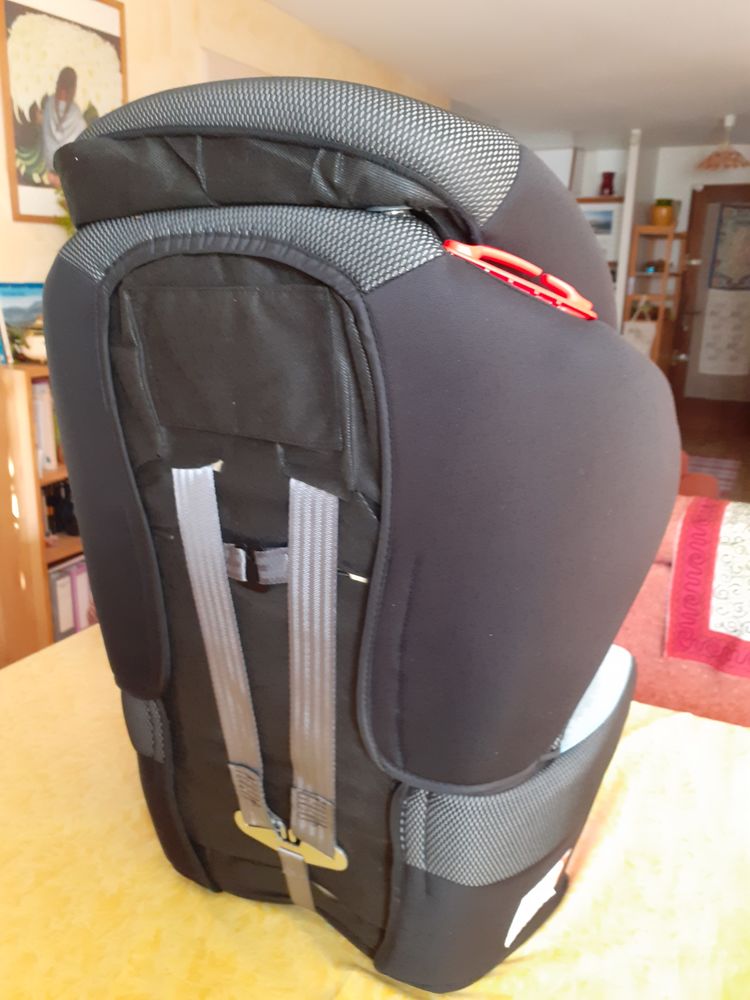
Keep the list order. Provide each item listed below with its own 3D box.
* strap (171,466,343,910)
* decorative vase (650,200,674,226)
[{"bbox_3d":[-0.085,0.176,0.622,0.142,0.410,0.030,8,24,25],"label":"strap"},{"bbox_3d":[2.115,-2.107,5.737,0.160,0.199,0.160,1,15,0],"label":"decorative vase"}]

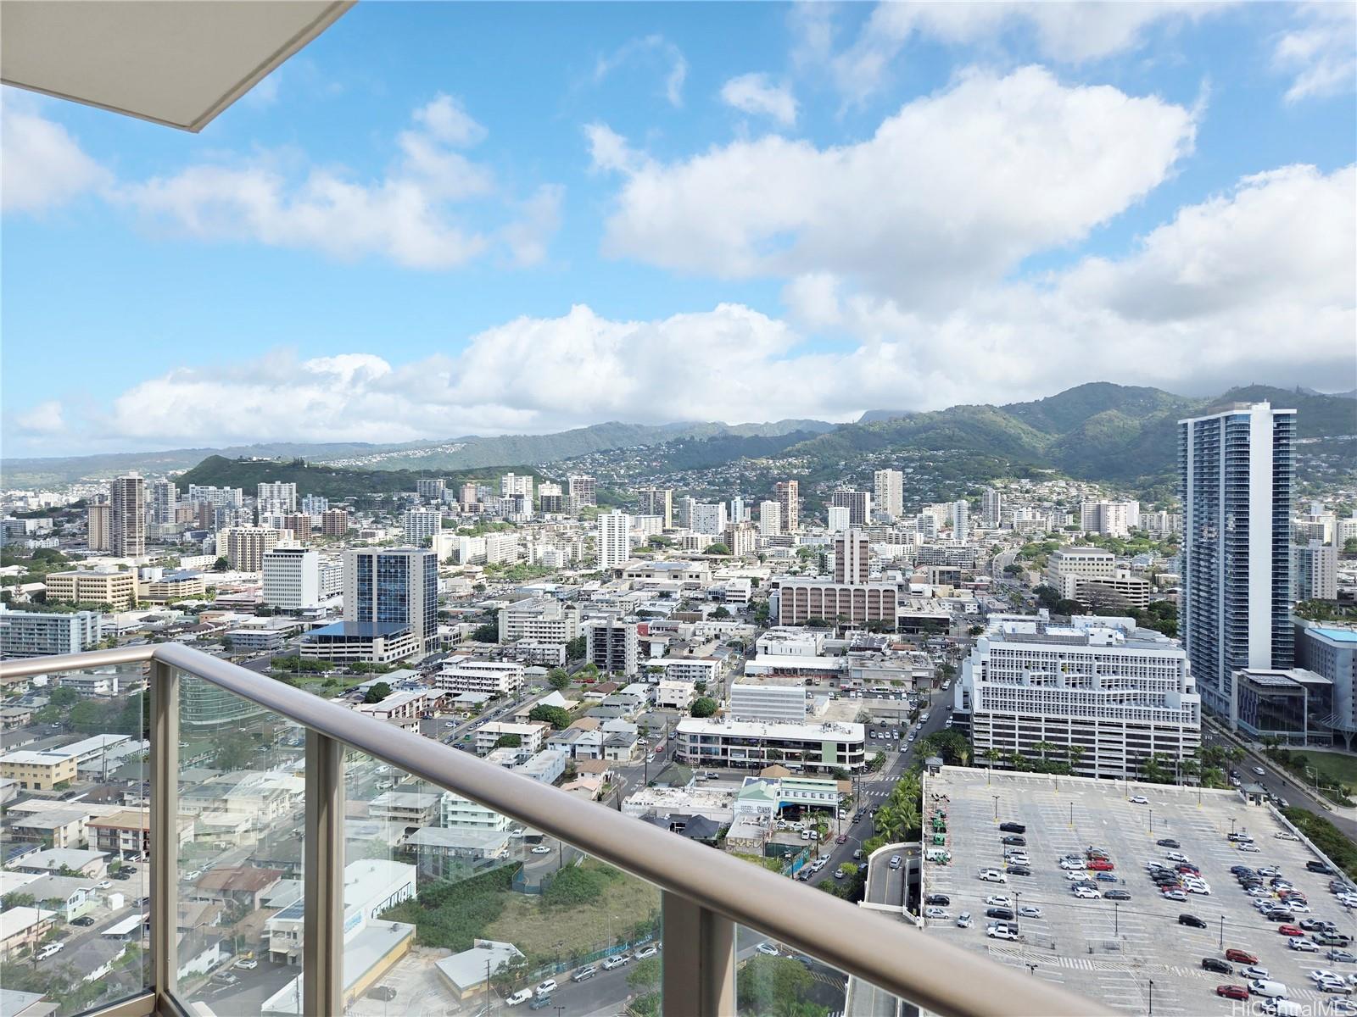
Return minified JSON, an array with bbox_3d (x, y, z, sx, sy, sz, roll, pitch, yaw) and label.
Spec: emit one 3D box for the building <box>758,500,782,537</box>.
[{"bbox_3d":[132.730,17.720,1300.830,26.290,53.350,18.200,0,1,18],"label":"building"}]

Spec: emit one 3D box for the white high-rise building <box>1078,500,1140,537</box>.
[{"bbox_3d":[620.730,13.940,1300.000,75.100,49.790,32.000,1,2,24],"label":"white high-rise building"}]

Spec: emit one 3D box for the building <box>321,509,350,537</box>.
[{"bbox_3d":[-449.730,19.910,1180.850,21.300,34.860,24.490,1,2,20],"label":"building"}]

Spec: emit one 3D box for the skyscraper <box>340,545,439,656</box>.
[{"bbox_3d":[-161.760,52.360,508.000,48.230,56.770,18.700,0,1,12],"label":"skyscraper"}]

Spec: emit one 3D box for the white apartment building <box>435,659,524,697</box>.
[{"bbox_3d":[-91.130,79.270,417.780,36.500,9.500,26.000,0,1,14],"label":"white apartment building"}]

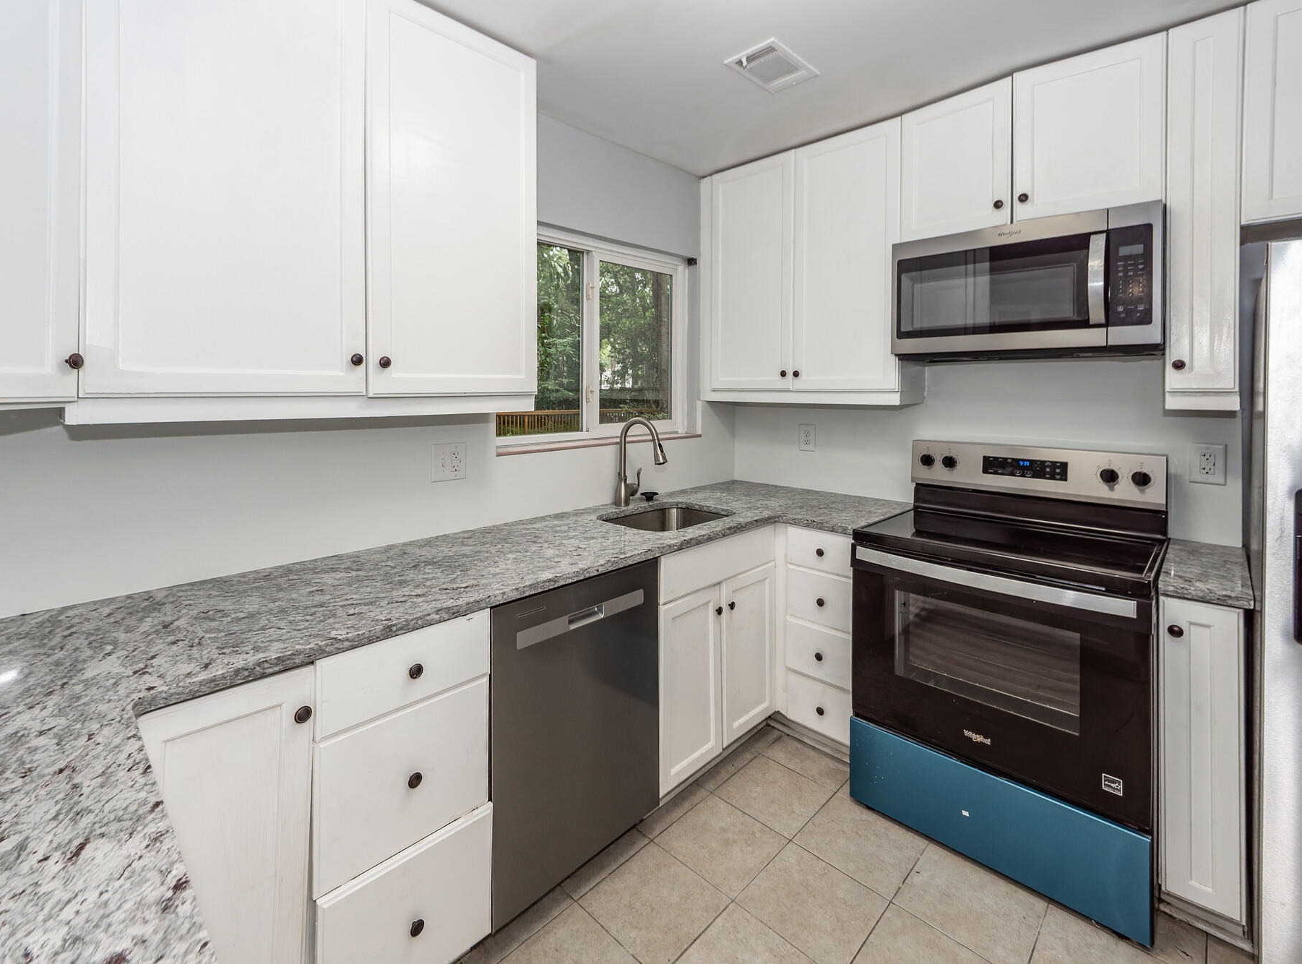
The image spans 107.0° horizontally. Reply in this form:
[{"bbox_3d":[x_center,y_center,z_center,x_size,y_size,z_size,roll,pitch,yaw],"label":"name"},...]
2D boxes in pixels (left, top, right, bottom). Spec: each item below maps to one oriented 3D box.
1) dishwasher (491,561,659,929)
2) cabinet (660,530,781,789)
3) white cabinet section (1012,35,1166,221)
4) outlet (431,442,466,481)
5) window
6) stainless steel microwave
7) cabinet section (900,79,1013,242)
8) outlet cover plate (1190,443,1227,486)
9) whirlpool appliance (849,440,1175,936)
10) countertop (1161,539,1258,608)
[{"bbox_3d":[-0.405,0.654,1.533,0.610,0.830,0.600,4,6,43],"label":"dishwasher"},{"bbox_3d":[0.035,0.579,1.945,0.600,0.800,0.650,4,6,43],"label":"cabinet"},{"bbox_3d":[1.519,-1.142,1.708,0.385,0.470,0.330,3,5,38],"label":"white cabinet section"},{"bbox_3d":[-0.696,-0.070,1.669,0.010,0.124,0.123,4,6,43],"label":"outlet"},{"bbox_3d":[-0.226,-0.642,2.197,0.080,0.860,1.120,4,6,43],"label":"window"},{"bbox_3d":[1.345,-0.669,1.742,0.395,0.425,0.757,-4,6,-44],"label":"stainless steel microwave"},{"bbox_3d":[1.208,-1.166,1.892,0.365,0.470,0.330,3,5,38],"label":"cabinet section"},{"bbox_3d":[1.822,-0.055,1.577,0.085,0.125,0.010,4,6,43],"label":"outlet cover plate"},{"bbox_3d":[1.206,0.509,1.629,0.710,1.170,0.760,-4,6,-44],"label":"whirlpool appliance"},{"bbox_3d":[1.632,0.264,1.421,0.625,0.038,0.178,-4,6,-44],"label":"countertop"}]

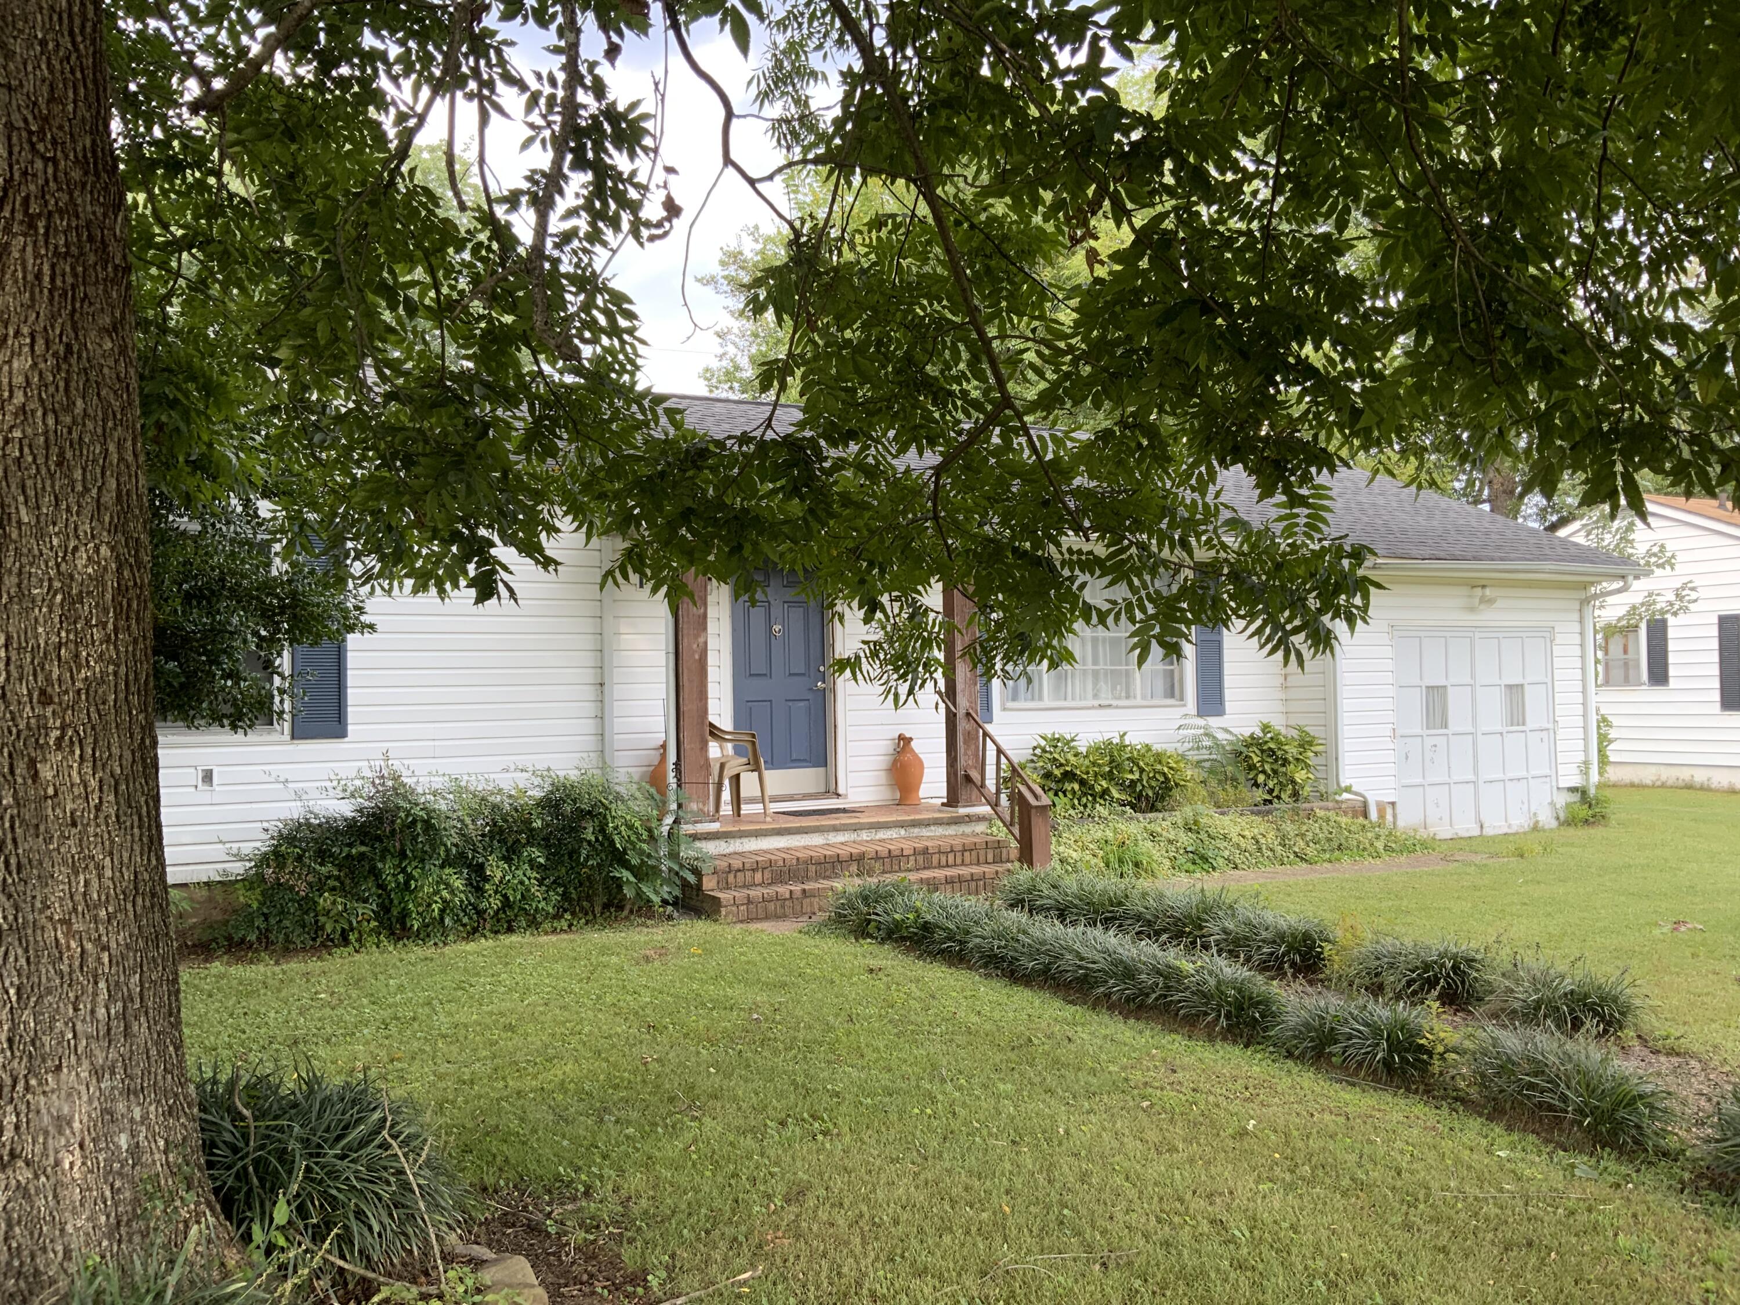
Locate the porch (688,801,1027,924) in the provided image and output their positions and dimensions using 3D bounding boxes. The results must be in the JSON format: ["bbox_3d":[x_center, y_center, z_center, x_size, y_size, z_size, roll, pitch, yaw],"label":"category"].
[{"bbox_3d":[-0.253,1.510,10.916,2.809,0.497,2.221,0,-2,-29],"label":"porch"}]

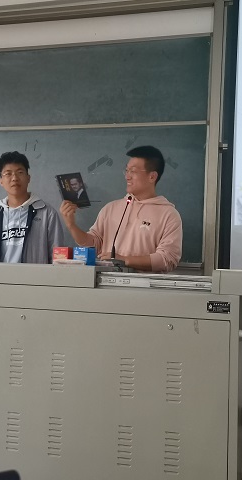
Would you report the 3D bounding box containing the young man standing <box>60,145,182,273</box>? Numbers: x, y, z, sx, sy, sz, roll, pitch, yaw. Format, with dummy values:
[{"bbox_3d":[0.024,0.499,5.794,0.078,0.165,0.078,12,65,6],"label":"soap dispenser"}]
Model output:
[{"bbox_3d":[-0.014,0.332,3.151,0.660,1.780,0.460,1,-2,22],"label":"young man standing"}]

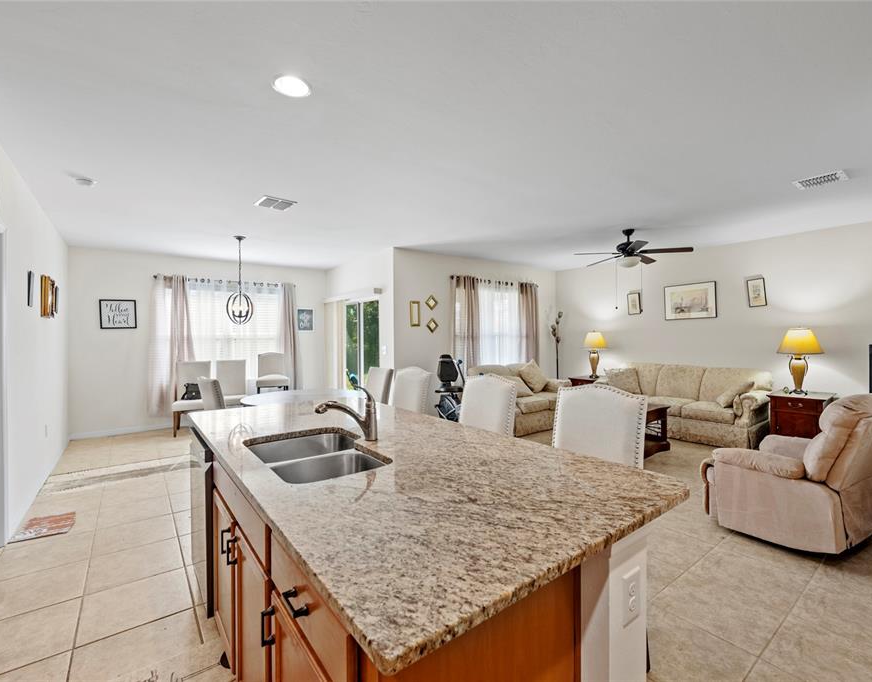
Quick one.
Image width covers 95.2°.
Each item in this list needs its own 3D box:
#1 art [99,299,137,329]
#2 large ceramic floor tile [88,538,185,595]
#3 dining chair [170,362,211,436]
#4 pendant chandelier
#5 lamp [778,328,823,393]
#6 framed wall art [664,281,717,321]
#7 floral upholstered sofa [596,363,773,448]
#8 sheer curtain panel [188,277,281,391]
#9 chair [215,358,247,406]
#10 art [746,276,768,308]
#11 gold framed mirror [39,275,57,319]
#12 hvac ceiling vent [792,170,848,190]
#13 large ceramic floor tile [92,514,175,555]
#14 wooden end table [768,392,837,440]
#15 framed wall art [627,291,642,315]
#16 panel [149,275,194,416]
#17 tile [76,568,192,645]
[{"bbox_3d":[-4.515,-0.380,5.671,0.410,0.410,0.025,-1,1,-37],"label":"art"},{"bbox_3d":[-1.846,1.371,2.457,0.455,0.010,0.457,-1,1,-37],"label":"large ceramic floor tile"},{"bbox_3d":[-3.590,0.833,5.896,0.480,1.000,0.600,-1,1,-33],"label":"dining chair"},{"bbox_3d":[-2.405,-0.743,4.890,0.335,1.097,0.335,0,0,-37],"label":"pendant chandelier"},{"bbox_3d":[4.382,0.238,4.802,0.415,0.800,0.415,0,0,-38],"label":"lamp"},{"bbox_3d":[3.699,-0.574,5.807,0.030,0.515,0.680,0,0,-37],"label":"framed wall art"},{"bbox_3d":[3.510,0.861,5.859,0.920,0.940,2.100,0,0,-38],"label":"floral upholstered sofa"},{"bbox_3d":[-3.373,0.084,6.779,1.500,2.200,0.100,0,0,-38],"label":"sheer curtain panel"},{"bbox_3d":[-3.254,0.849,6.351,0.460,1.030,0.620,0,0,-32],"label":"chair"},{"bbox_3d":[4.173,-0.625,5.177,0.030,0.355,0.182,0,-3,-37],"label":"art"},{"bbox_3d":[-3.897,-0.430,4.007,0.035,0.410,0.500,0,0,-37],"label":"gold framed mirror"},{"bbox_3d":[3.083,-1.269,3.188,0.275,0.020,0.290,-1,1,-37],"label":"hvac ceiling vent"},{"bbox_3d":[-2.122,1.367,2.818,0.457,0.012,0.457,0,0,-38],"label":"large ceramic floor tile"},{"bbox_3d":[4.221,0.977,4.583,0.590,0.685,0.510,0,0,-37],"label":"wooden end table"},{"bbox_3d":[3.158,-0.587,6.339,0.025,0.345,0.190,-1,1,-37],"label":"framed wall art"},{"bbox_3d":[-3.966,0.077,5.993,0.600,2.090,0.120,-1,1,-37],"label":"panel"},{"bbox_3d":[-1.562,1.365,2.081,0.457,0.012,0.457,0,0,-38],"label":"tile"}]

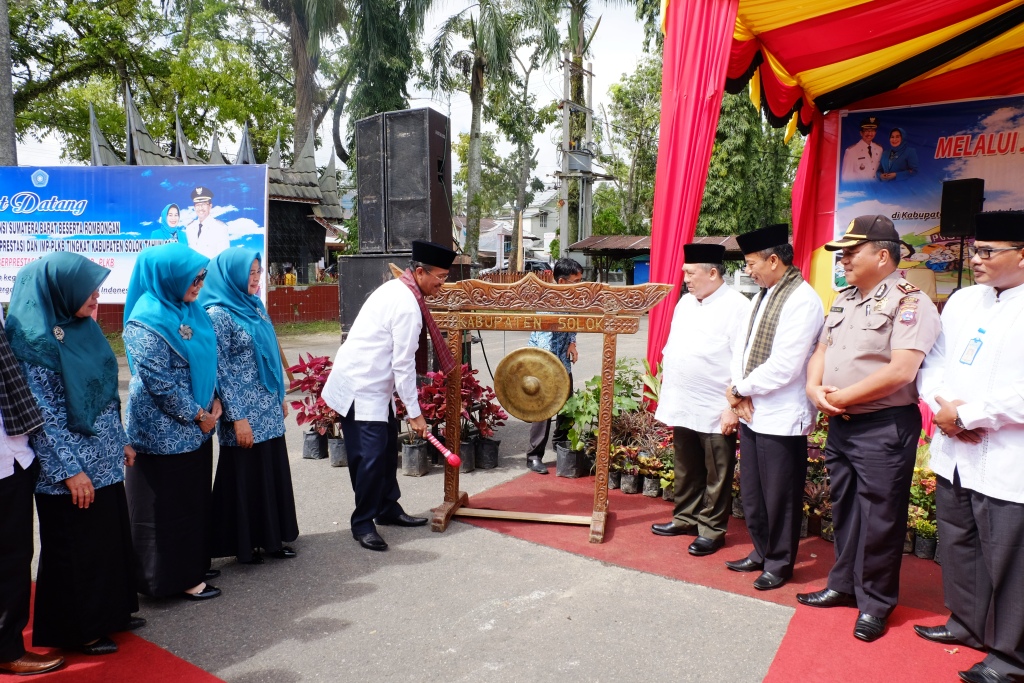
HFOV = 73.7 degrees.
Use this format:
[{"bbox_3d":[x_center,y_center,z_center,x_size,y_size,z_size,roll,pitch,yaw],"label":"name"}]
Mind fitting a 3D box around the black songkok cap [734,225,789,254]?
[{"bbox_3d":[1.200,-0.486,3.270,0.260,0.105,0.190,-12,9,-24],"label":"black songkok cap"}]

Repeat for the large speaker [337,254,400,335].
[{"bbox_3d":[-0.963,-0.434,6.206,0.994,0.690,0.629,2,4,25],"label":"large speaker"}]

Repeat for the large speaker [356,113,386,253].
[{"bbox_3d":[-1.137,-1.430,6.294,0.457,1.228,0.457,3,5,44],"label":"large speaker"}]

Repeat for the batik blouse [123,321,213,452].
[{"bbox_3d":[-1.611,0.189,3.220,0.310,0.680,0.440,2,5,25],"label":"batik blouse"}]

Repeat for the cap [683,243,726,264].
[{"bbox_3d":[1.060,-0.485,3.760,0.250,0.105,0.190,-2,5,-23],"label":"cap"}]

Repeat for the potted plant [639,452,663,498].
[{"bbox_3d":[0.951,0.908,4.675,0.170,0.290,0.170,0,6,0],"label":"potted plant"}]

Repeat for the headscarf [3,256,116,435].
[{"bbox_3d":[-1.847,0.014,2.816,0.375,0.751,0.426,1,4,19],"label":"headscarf"}]

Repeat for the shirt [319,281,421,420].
[{"bbox_3d":[-0.801,0.058,3.950,0.360,0.760,0.480,22,11,15],"label":"shirt"}]

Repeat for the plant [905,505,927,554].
[{"bbox_3d":[2.184,1.035,3.780,0.180,0.260,0.180,-3,6,-32],"label":"plant"}]

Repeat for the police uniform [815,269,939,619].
[{"bbox_3d":[1.602,0.409,3.000,0.330,1.470,0.500,-3,6,-29],"label":"police uniform"}]

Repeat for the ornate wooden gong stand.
[{"bbox_3d":[0.085,0.348,4.090,1.710,1.530,0.490,3,6,12],"label":"ornate wooden gong stand"}]

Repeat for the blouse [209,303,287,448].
[{"bbox_3d":[-1.446,0.167,3.690,0.335,0.817,0.467,1,4,19],"label":"blouse"}]

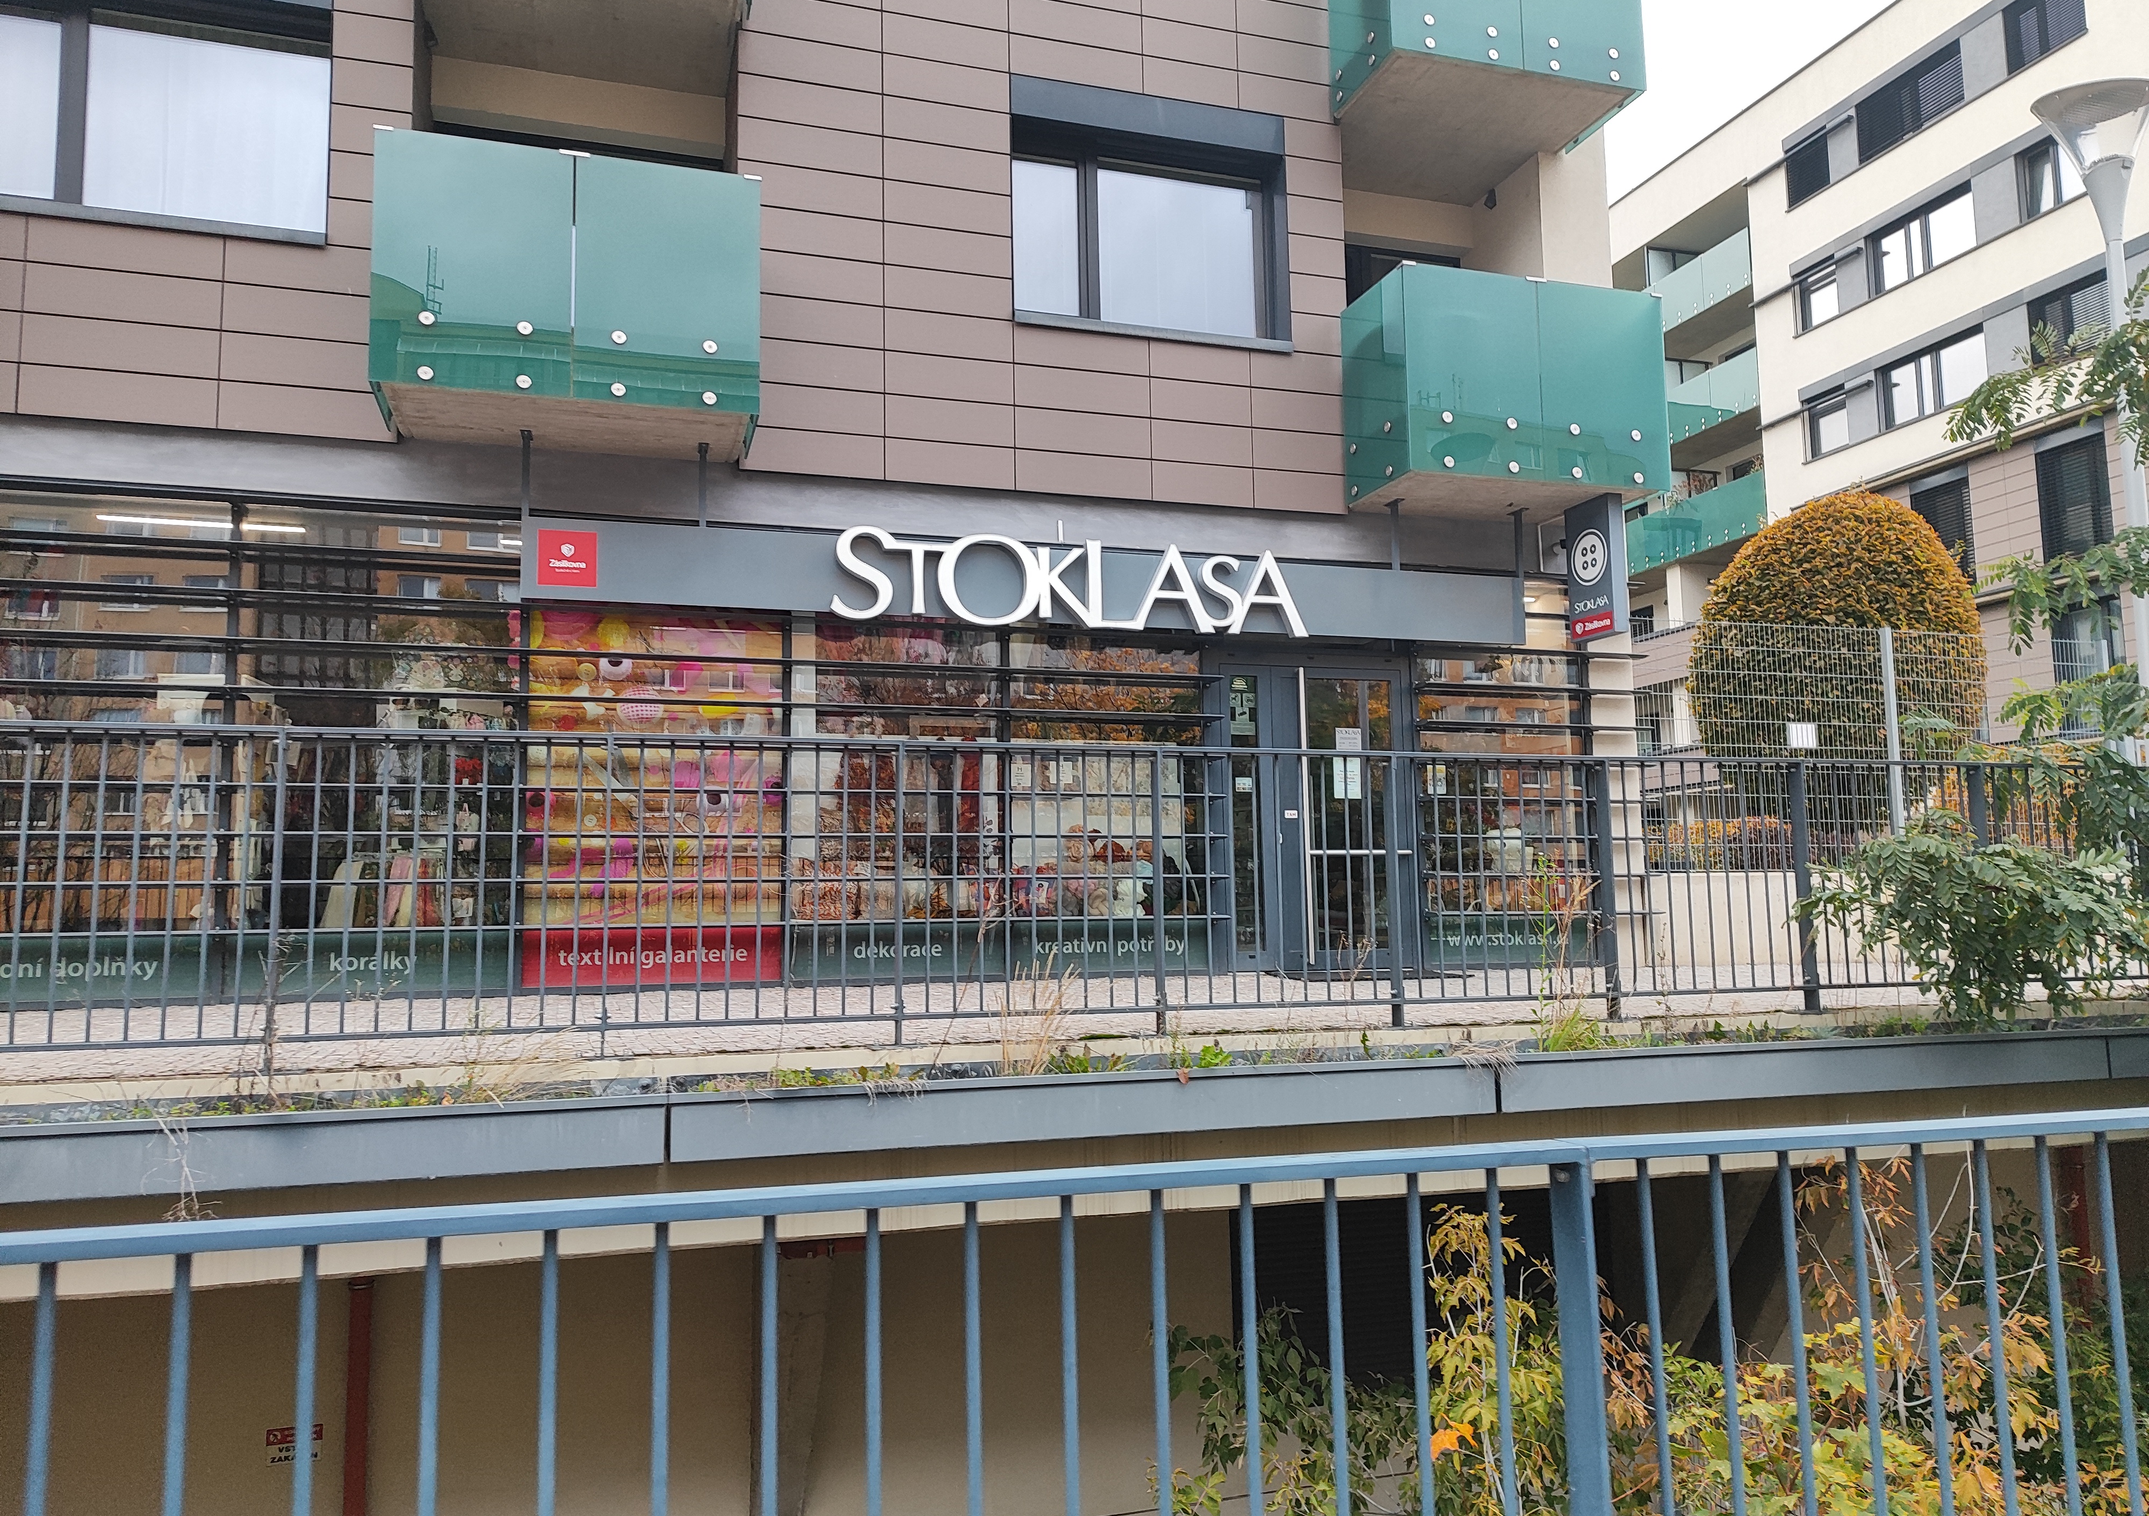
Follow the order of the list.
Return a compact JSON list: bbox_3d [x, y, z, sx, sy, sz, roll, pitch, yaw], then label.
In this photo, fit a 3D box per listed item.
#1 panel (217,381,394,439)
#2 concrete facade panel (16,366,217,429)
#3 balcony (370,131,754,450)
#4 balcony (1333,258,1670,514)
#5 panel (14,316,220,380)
[{"bbox_3d":[-4.526,-2.043,8.832,0.950,0.286,0.025,1,-6,-18],"label":"panel"},{"bbox_3d":[-5.456,-2.058,8.527,0.984,0.286,0.025,1,-6,-18],"label":"concrete facade panel"},{"bbox_3d":[-2.975,-2.697,8.901,2.101,1.433,0.921,1,-6,-18],"label":"balcony"},{"bbox_3d":[3.147,-2.611,10.918,2.122,1.454,0.906,1,-6,-18],"label":"balcony"},{"bbox_3d":[-5.461,-2.355,8.556,0.984,0.286,0.025,1,-6,-18],"label":"panel"}]

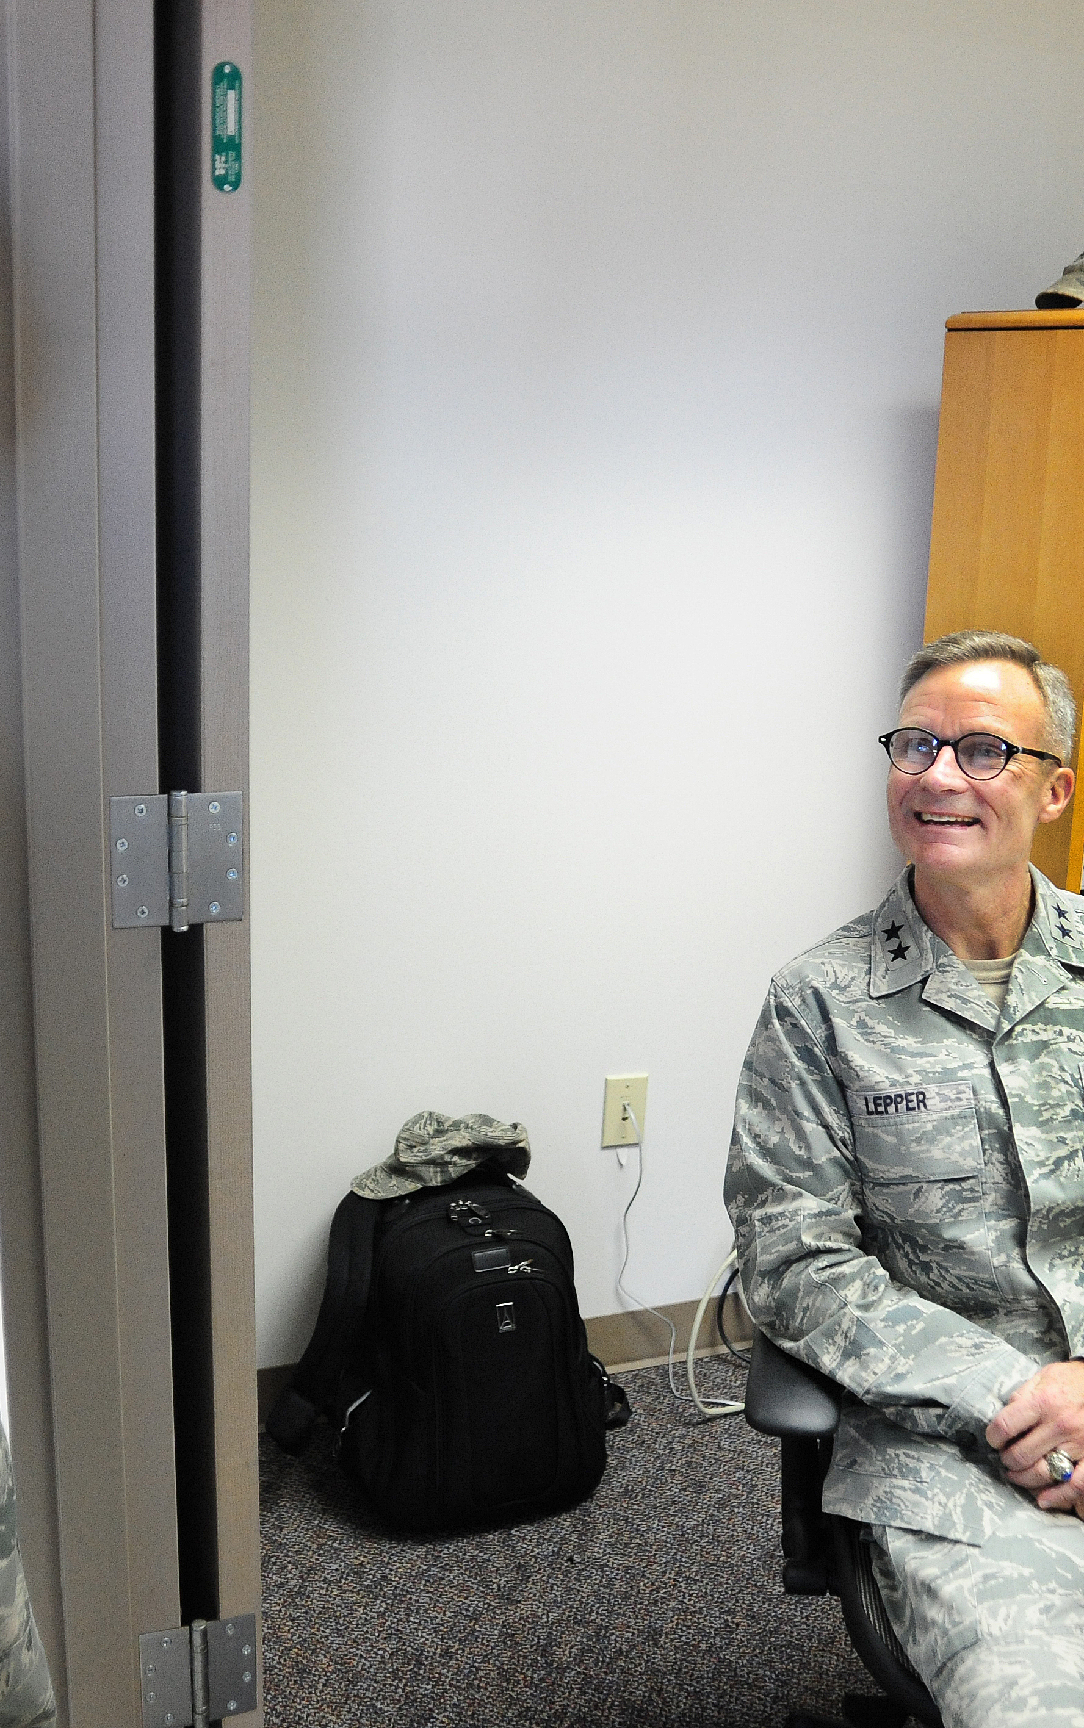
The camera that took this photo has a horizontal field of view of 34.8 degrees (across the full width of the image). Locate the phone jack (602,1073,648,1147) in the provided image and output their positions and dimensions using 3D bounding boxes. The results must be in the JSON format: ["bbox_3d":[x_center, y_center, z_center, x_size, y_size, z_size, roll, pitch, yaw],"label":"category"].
[{"bbox_3d":[0.132,0.385,2.687,0.071,0.115,0.012,-3,13,-22],"label":"phone jack"}]

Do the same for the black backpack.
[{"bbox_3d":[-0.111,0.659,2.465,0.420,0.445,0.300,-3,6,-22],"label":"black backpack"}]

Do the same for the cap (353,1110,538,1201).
[{"bbox_3d":[-0.141,0.407,2.421,0.245,0.100,0.165,-6,15,-24],"label":"cap"}]

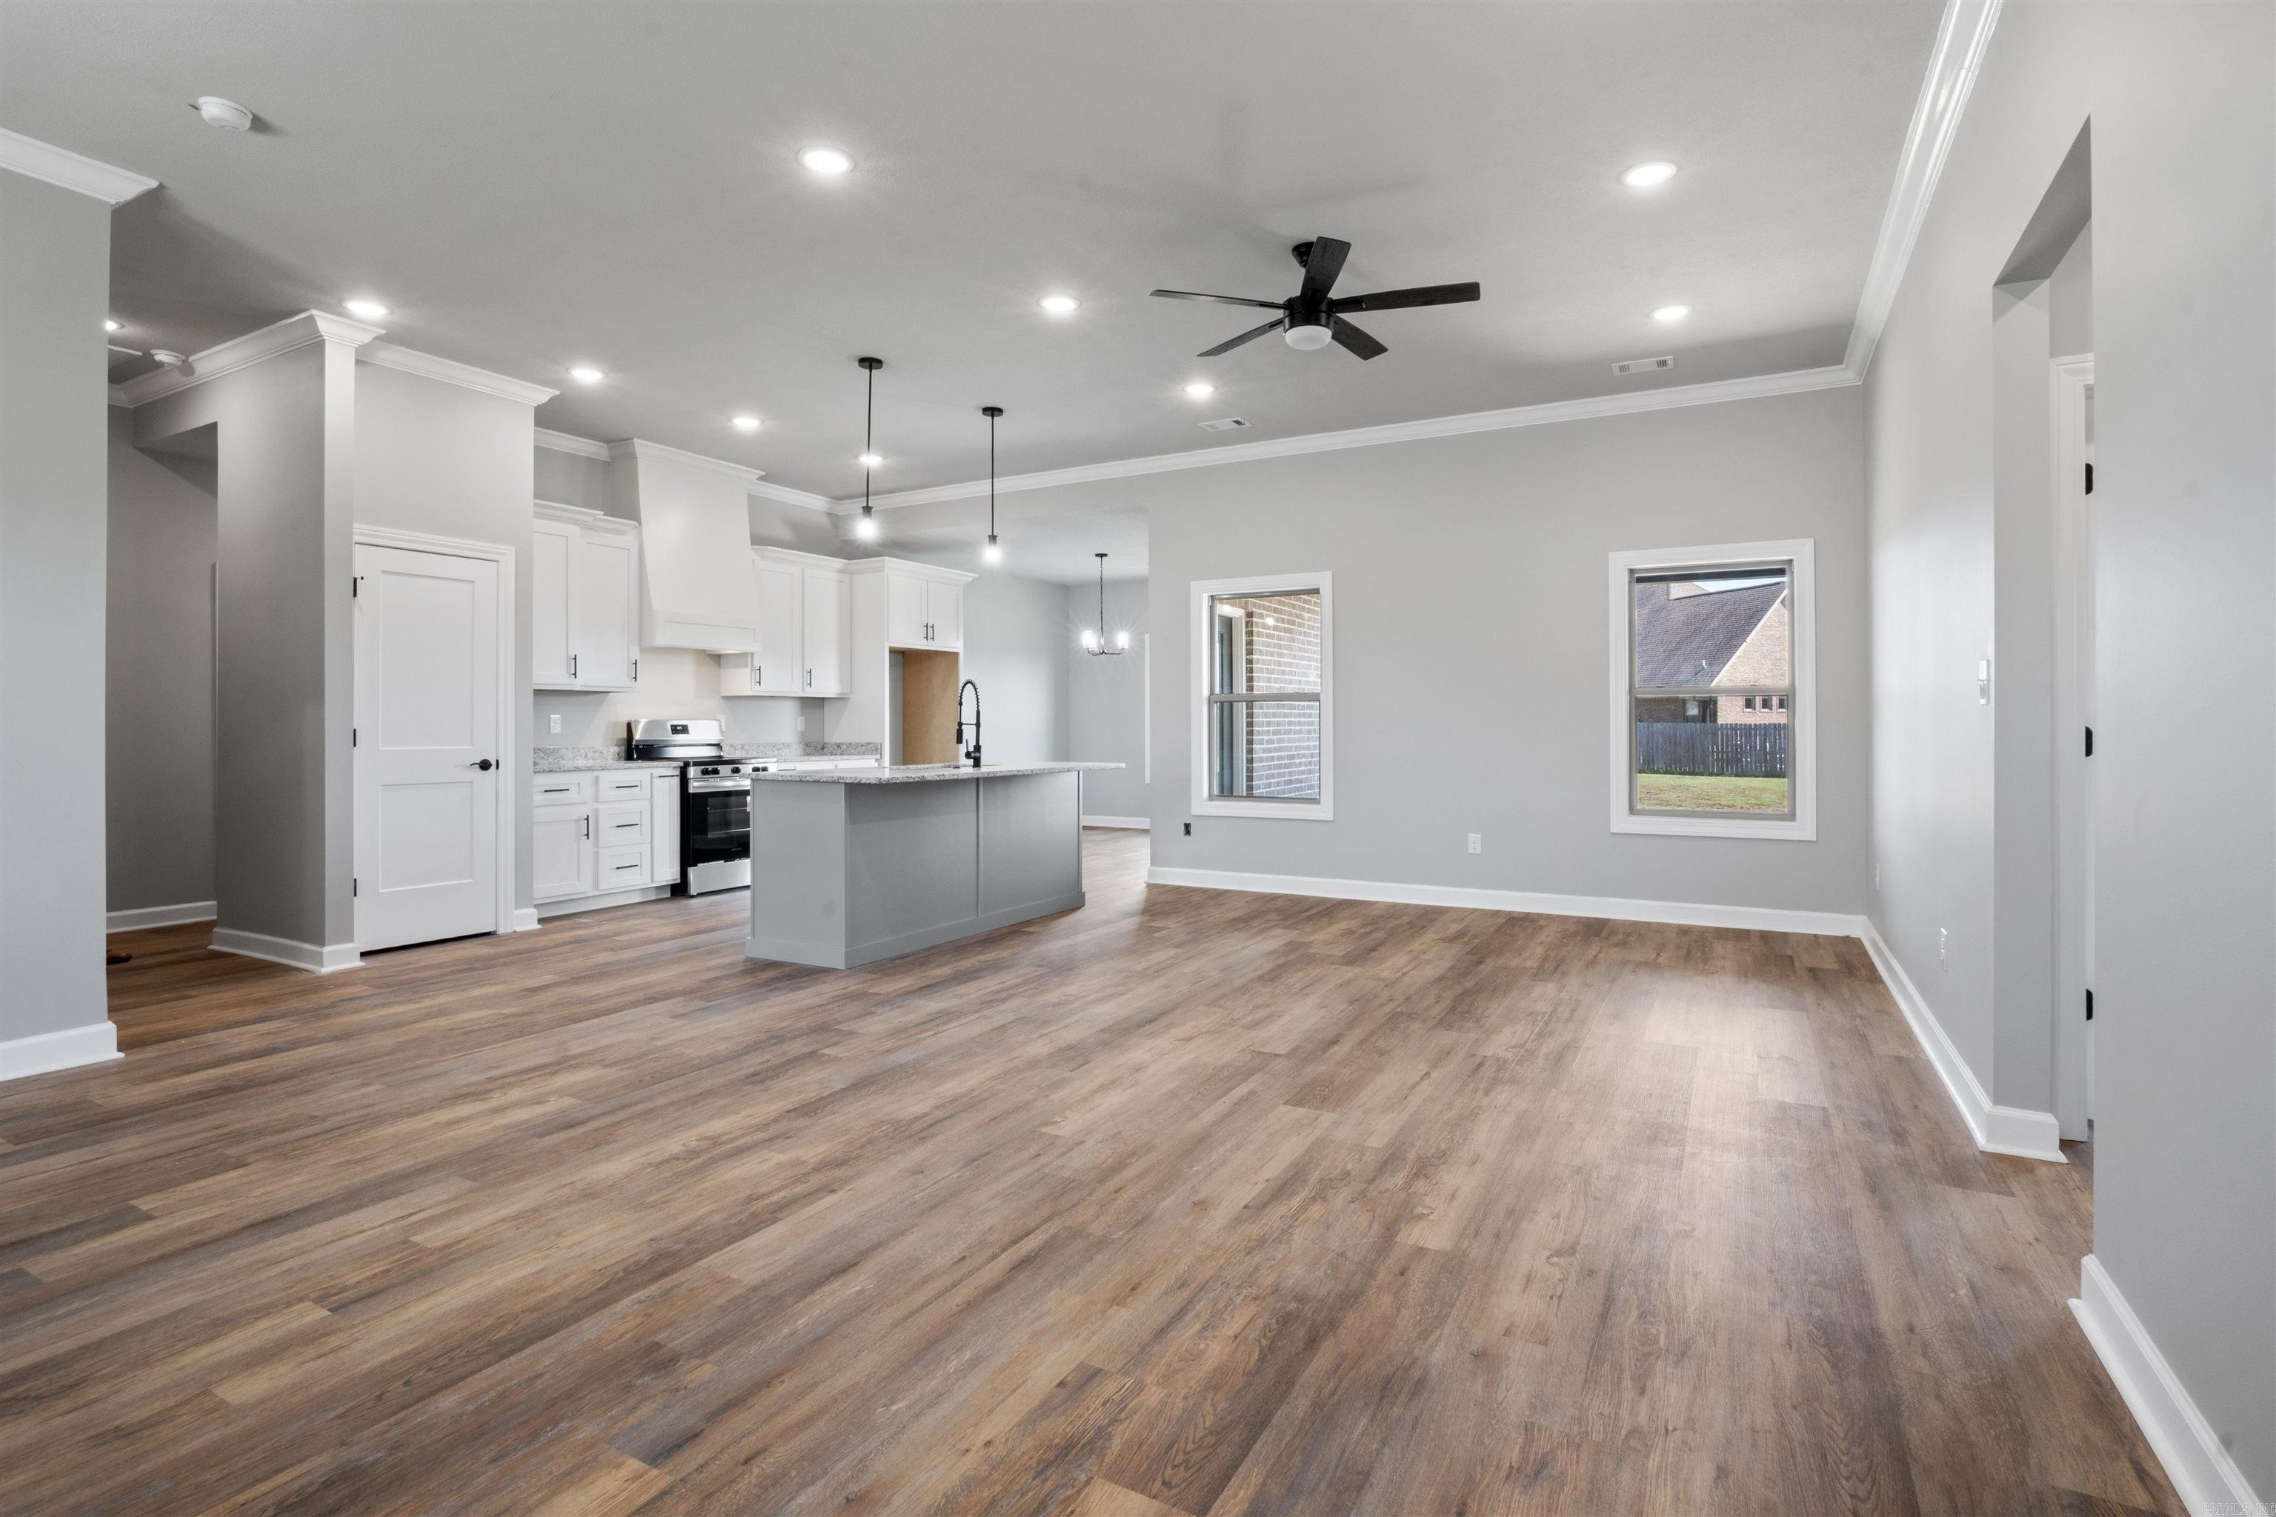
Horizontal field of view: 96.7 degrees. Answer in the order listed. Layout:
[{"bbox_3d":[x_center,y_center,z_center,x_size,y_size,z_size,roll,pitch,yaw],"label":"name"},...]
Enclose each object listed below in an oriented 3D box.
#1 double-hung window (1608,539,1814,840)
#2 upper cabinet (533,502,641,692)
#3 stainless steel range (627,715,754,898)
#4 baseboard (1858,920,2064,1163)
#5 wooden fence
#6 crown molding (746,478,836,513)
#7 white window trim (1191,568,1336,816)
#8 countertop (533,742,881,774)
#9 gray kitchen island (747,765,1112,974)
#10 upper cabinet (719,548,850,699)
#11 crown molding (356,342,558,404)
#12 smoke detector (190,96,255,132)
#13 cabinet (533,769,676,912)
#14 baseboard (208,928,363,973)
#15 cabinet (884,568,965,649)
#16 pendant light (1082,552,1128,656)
[{"bbox_3d":[3.369,-0.382,5.977,1.037,1.689,0.097,1,1,29],"label":"double-hung window"},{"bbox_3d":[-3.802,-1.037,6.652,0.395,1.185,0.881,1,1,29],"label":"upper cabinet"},{"bbox_3d":[-3.157,0.327,7.366,0.690,1.190,0.757,1,1,30],"label":"stainless steel range"},{"bbox_3d":[3.135,0.954,4.032,0.180,0.132,3.170,1,1,30],"label":"baseboard"},{"bbox_3d":[19.307,-0.281,34.000,5.200,1.750,0.100,1,1,27],"label":"wooden fence"},{"bbox_3d":[-2.900,-2.194,8.467,0.091,0.103,1.171,1,2,31],"label":"crown molding"},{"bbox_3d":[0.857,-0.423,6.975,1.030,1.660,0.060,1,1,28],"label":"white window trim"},{"bbox_3d":[-3.180,-0.031,7.357,0.650,0.130,2.870,1,1,30],"label":"countertop"},{"bbox_3d":[-1.032,0.512,5.721,0.940,0.914,2.060,1,1,30],"label":"gray kitchen island"},{"bbox_3d":[-2.848,-1.058,8.220,0.370,1.140,1.010,1,1,30],"label":"upper cabinet"},{"bbox_3d":[-3.728,-2.099,5.566,0.086,0.103,1.021,1,2,31],"label":"crown molding"},{"bbox_3d":[-2.897,-2.047,3.212,0.142,0.051,0.142,1,2,27],"label":"smoke detector"},{"bbox_3d":[-3.647,0.505,6.605,0.610,0.880,1.080,1,1,30],"label":"cabinet"},{"bbox_3d":[-4.302,0.924,5.101,1.190,0.132,0.180,1,1,30],"label":"baseboard"},{"bbox_3d":[-2.153,-1.289,9.143,0.637,0.680,0.968,1,1,29],"label":"cabinet"},{"bbox_3d":[-0.324,-1.472,9.710,0.474,0.958,0.474,0,1,0],"label":"pendant light"}]

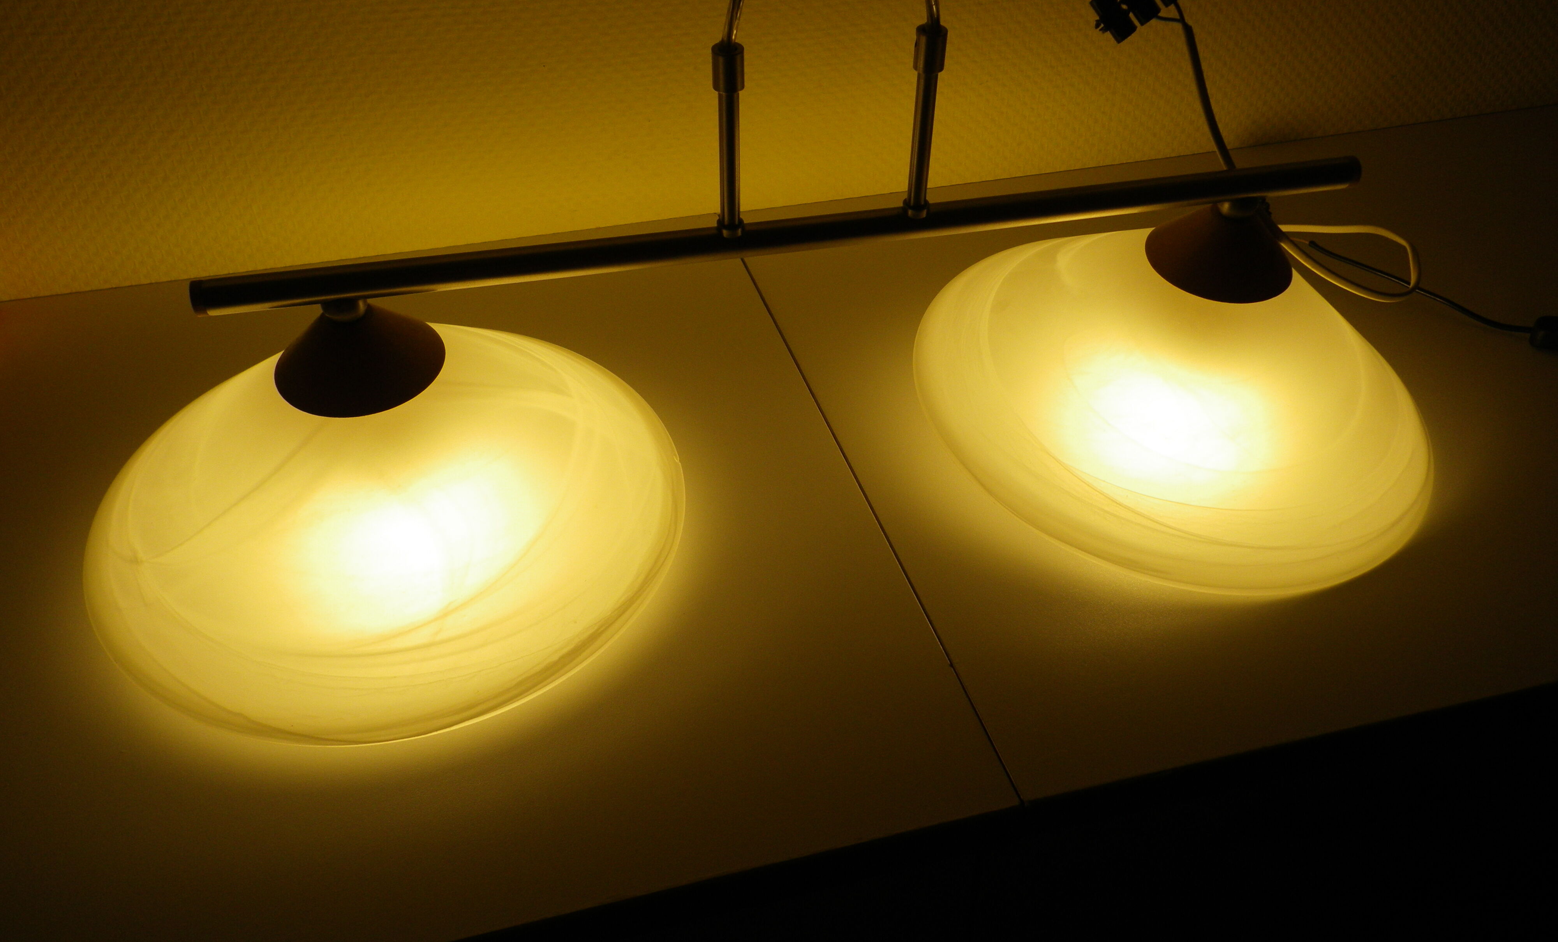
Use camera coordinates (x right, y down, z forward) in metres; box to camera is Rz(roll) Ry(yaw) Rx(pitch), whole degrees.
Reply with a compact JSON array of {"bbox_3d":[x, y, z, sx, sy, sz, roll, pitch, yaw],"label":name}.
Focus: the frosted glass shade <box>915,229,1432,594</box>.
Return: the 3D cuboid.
[{"bbox_3d":[0.237,-0.078,0.728,0.310,0.124,0.310,-5,44,-11],"label":"frosted glass shade"}]

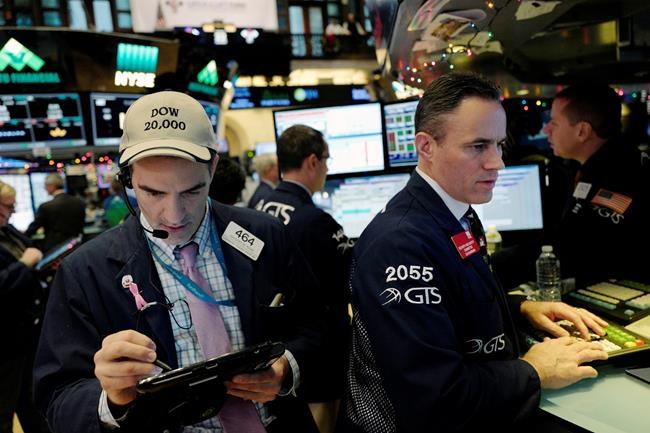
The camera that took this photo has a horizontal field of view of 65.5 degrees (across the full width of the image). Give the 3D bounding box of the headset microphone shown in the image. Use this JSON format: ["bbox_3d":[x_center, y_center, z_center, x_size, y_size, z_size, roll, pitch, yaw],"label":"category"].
[{"bbox_3d":[-0.338,-0.026,0.940,0.100,0.130,0.135,-6,25,-25],"label":"headset microphone"}]

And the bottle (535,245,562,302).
[{"bbox_3d":[0.597,0.176,1.347,0.065,0.200,0.065,-4,4,0],"label":"bottle"}]

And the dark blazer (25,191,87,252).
[{"bbox_3d":[-2.763,0.134,5.200,0.420,0.760,0.560,-1,5,28],"label":"dark blazer"}]

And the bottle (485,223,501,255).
[{"bbox_3d":[0.588,0.135,1.758,0.066,0.205,0.066,-4,4,0],"label":"bottle"}]

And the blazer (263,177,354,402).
[{"bbox_3d":[-0.059,0.264,1.800,0.570,0.780,0.400,0,6,41],"label":"blazer"}]

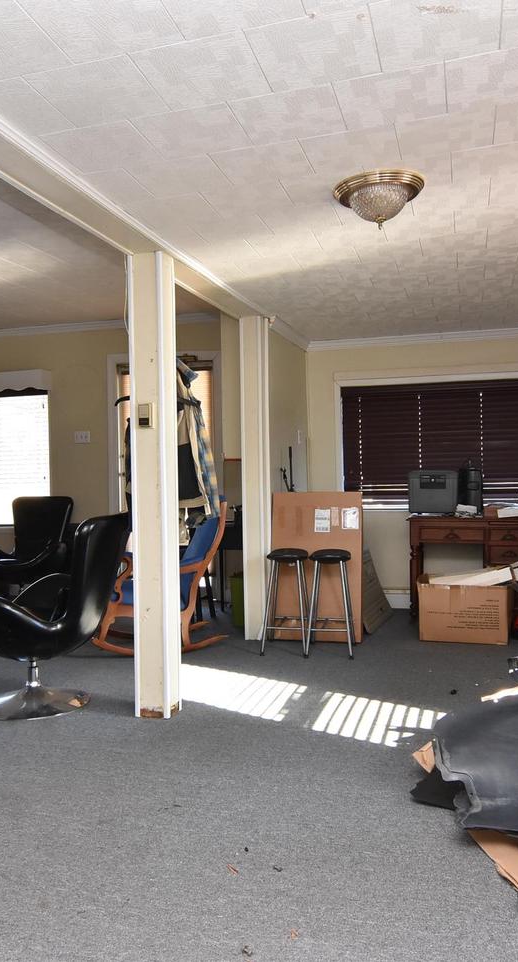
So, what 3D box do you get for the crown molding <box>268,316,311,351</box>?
[{"bbox_3d":[0.261,-1.123,5.568,0.050,0.070,1.099,-1,1,16],"label":"crown molding"}]

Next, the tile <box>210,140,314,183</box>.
[{"bbox_3d":[0.018,-1.125,2.539,0.305,0.015,0.305,-2,0,16],"label":"tile"}]

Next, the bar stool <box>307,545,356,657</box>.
[{"bbox_3d":[0.441,0.765,4.570,0.285,0.650,0.310,-1,0,7],"label":"bar stool"}]

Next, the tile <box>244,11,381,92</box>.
[{"bbox_3d":[0.149,-1.122,1.872,0.305,0.020,0.305,-2,1,15],"label":"tile"}]

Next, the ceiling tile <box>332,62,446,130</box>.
[{"bbox_3d":[0.393,-1.138,2.126,0.305,0.020,0.305,-2,1,16],"label":"ceiling tile"}]

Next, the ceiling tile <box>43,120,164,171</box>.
[{"bbox_3d":[-0.498,-1.087,2.337,0.305,0.018,0.300,-2,0,15],"label":"ceiling tile"}]

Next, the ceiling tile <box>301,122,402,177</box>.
[{"bbox_3d":[0.315,-1.136,2.454,0.305,0.015,0.305,-2,0,16],"label":"ceiling tile"}]

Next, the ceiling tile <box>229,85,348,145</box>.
[{"bbox_3d":[0.095,-1.127,2.208,0.305,0.020,0.305,-2,1,15],"label":"ceiling tile"}]

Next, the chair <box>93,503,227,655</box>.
[{"bbox_3d":[-0.680,0.595,4.780,0.850,0.970,0.600,-2,0,-13],"label":"chair"}]

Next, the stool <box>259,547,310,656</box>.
[{"bbox_3d":[0.184,0.775,4.726,0.300,0.650,0.300,-1,1,16],"label":"stool"}]

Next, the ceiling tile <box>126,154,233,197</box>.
[{"bbox_3d":[-0.288,-1.111,2.624,0.305,0.020,0.297,-1,1,16],"label":"ceiling tile"}]

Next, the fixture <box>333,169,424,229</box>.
[{"bbox_3d":[0.451,-1.030,2.700,0.340,0.165,0.340,-2,0,15],"label":"fixture"}]

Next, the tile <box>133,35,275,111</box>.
[{"bbox_3d":[-0.152,-1.114,1.961,0.305,0.015,0.305,-2,0,16],"label":"tile"}]

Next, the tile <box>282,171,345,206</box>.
[{"bbox_3d":[0.264,-1.136,2.782,0.305,0.015,0.305,-2,0,16],"label":"tile"}]

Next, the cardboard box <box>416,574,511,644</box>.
[{"bbox_3d":[1.380,0.844,4.786,0.540,0.370,0.420,-2,0,21],"label":"cardboard box"}]

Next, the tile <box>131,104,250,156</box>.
[{"bbox_3d":[-0.203,-1.114,2.289,0.305,0.015,0.305,-2,0,16],"label":"tile"}]

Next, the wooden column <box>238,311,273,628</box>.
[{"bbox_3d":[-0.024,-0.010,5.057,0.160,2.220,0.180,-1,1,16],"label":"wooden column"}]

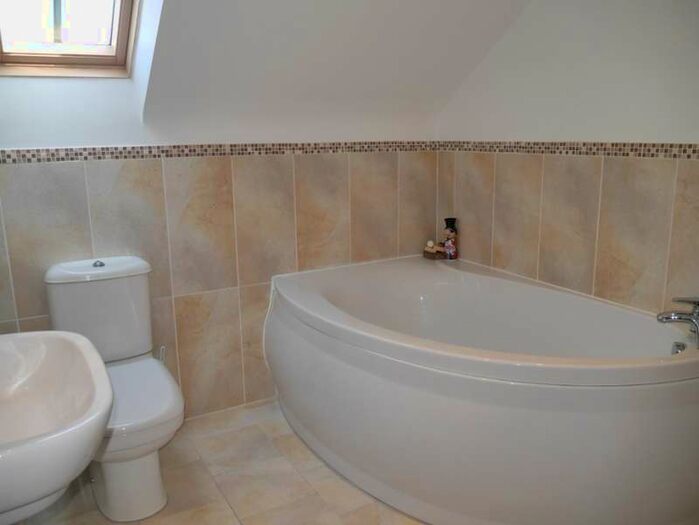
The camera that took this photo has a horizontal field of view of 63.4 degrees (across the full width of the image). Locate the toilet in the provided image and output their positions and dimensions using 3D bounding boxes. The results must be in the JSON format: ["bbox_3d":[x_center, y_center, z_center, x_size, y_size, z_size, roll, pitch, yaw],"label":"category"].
[{"bbox_3d":[-0.849,0.434,2.078,0.385,0.820,0.700,-8,15,-29],"label":"toilet"}]

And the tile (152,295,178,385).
[{"bbox_3d":[-0.897,0.458,2.480,0.294,0.591,0.010,-8,15,-29],"label":"tile"}]

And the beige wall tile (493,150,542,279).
[{"bbox_3d":[0.778,-0.211,2.631,0.010,0.579,0.289,-8,15,-29],"label":"beige wall tile"}]

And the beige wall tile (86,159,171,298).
[{"bbox_3d":[-0.902,-0.122,2.347,0.294,0.594,0.010,-8,15,-29],"label":"beige wall tile"}]

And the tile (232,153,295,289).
[{"bbox_3d":[-0.392,-0.192,2.663,0.298,0.598,0.010,-7,14,-28],"label":"tile"}]

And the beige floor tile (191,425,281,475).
[{"bbox_3d":[-0.476,0.787,2.381,0.288,0.010,0.294,-8,15,-29],"label":"beige floor tile"}]

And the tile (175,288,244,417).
[{"bbox_3d":[-0.647,0.425,2.649,0.298,0.589,0.010,-7,14,-28],"label":"tile"}]

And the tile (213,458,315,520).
[{"bbox_3d":[-0.322,0.843,2.131,0.295,0.010,0.295,-7,14,-28],"label":"tile"}]

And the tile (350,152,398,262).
[{"bbox_3d":[0.131,-0.260,2.948,0.298,0.598,0.010,-7,14,-28],"label":"tile"}]

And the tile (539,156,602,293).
[{"bbox_3d":[0.924,-0.146,2.386,0.010,0.598,0.298,-7,14,-28],"label":"tile"}]

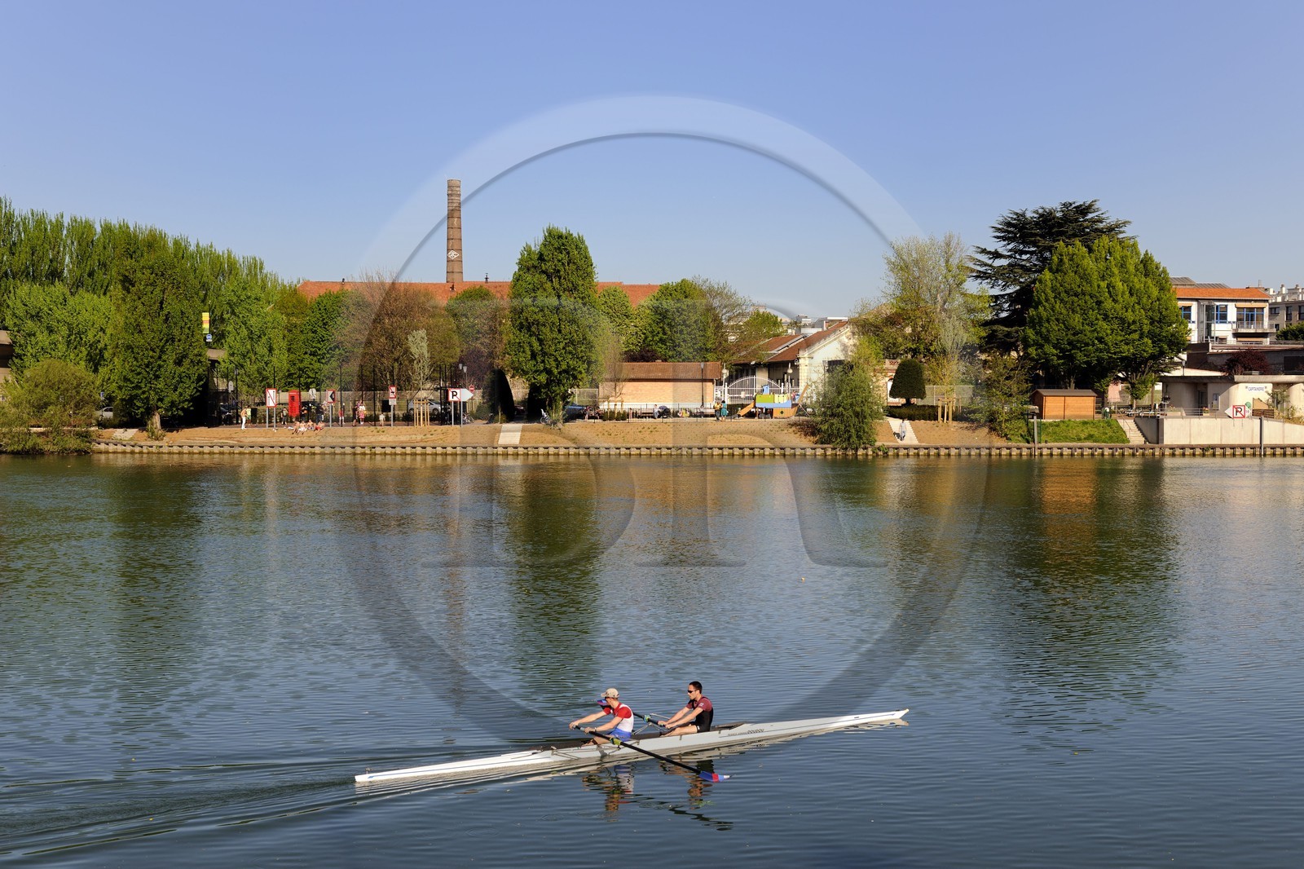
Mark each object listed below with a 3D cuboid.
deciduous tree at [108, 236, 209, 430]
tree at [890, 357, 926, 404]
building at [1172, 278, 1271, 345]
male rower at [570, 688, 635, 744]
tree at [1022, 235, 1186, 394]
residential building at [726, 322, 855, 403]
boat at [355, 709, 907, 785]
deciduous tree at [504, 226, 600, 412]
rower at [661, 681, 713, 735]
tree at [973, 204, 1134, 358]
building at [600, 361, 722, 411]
[{"bbox_3d":[-40.350,-8.310,130.000,8.200,16.200,8.000,0,2,0],"label":"deciduous tree"},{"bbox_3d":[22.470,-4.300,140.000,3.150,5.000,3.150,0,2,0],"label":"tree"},{"bbox_3d":[66.500,-11.590,194.000,15.000,13.500,11.000,0,2,-4],"label":"building"},{"bbox_3d":[-0.810,4.694,26.396,1.000,0.870,0.520,-1,2,-26],"label":"male rower"},{"bbox_3d":[42.110,-10.220,148.000,14.800,16.200,12.500,0,2,0],"label":"tree"},{"bbox_3d":[18.200,-7.819,180.834,10.700,9.400,27.000,0,2,-12],"label":"residential building"},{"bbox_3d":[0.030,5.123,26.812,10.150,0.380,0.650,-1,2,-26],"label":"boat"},{"bbox_3d":[-8.062,-8.820,127.758,7.600,16.000,7.600,0,2,0],"label":"deciduous tree"},{"bbox_3d":[0.620,4.663,27.075,0.850,0.880,0.520,-1,2,-26],"label":"rower"},{"bbox_3d":[39.856,-12.848,157.628,16.200,20.800,16.000,0,2,0],"label":"tree"},{"bbox_3d":[0.848,-4.691,156.935,11.900,4.950,6.500,0,2,0],"label":"building"}]

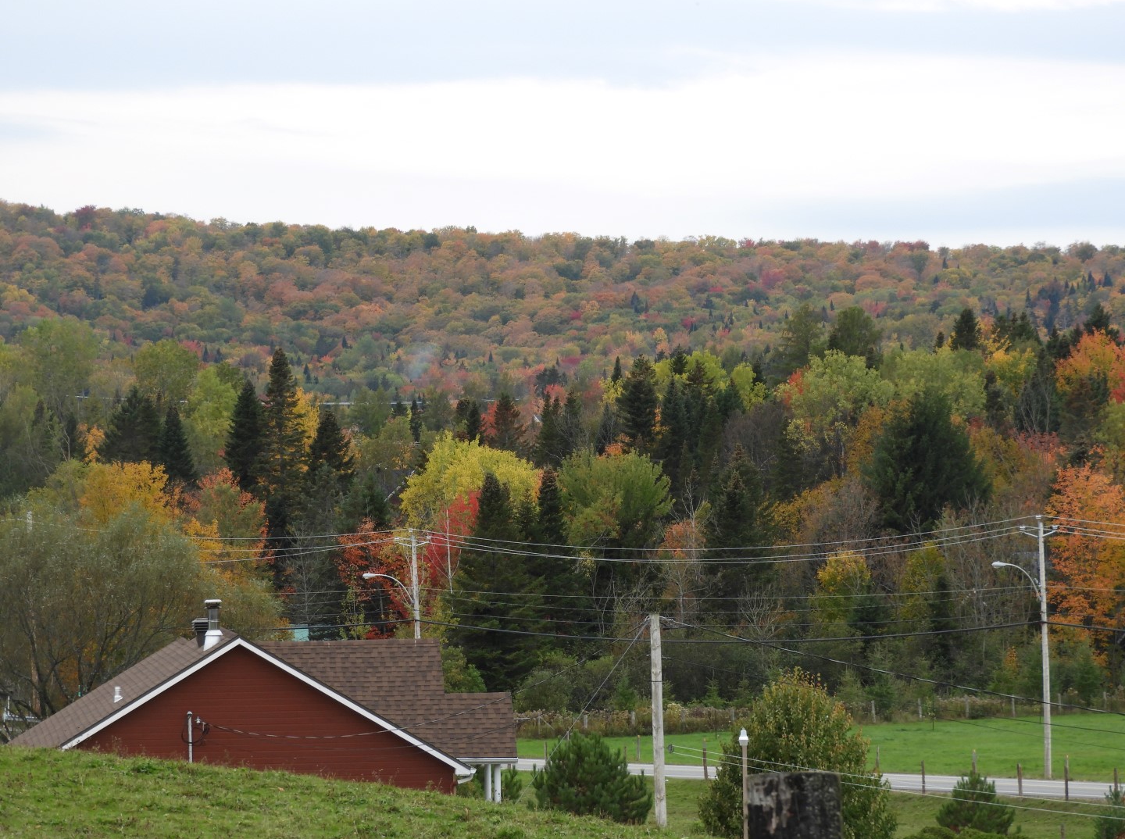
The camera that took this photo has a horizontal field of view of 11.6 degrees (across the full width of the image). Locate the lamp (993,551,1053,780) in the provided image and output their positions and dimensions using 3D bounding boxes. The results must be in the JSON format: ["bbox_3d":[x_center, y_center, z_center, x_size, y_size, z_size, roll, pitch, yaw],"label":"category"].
[{"bbox_3d":[17.846,9.583,214.000,2.600,8.800,0.450,0,-1,-42],"label":"lamp"}]

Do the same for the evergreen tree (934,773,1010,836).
[{"bbox_3d":[10.974,10.275,146.987,2.120,1.818,2.120,-1,-1,0],"label":"evergreen tree"}]

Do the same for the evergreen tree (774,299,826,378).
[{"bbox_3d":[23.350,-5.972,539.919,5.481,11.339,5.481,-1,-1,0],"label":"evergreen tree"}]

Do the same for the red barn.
[{"bbox_3d":[-5.026,5.540,90.592,8.168,5.297,11.200,-1,-1,-6],"label":"red barn"}]

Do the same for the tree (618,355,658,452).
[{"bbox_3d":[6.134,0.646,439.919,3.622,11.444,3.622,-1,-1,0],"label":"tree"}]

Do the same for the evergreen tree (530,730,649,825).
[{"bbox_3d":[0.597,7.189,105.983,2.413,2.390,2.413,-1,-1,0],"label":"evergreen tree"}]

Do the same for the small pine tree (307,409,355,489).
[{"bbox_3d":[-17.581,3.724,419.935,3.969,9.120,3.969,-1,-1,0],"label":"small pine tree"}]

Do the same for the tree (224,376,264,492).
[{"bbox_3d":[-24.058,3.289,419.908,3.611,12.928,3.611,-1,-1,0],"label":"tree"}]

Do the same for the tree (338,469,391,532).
[{"bbox_3d":[-13.244,7.576,370.000,3.700,8.500,3.700,-1,-1,0],"label":"tree"}]

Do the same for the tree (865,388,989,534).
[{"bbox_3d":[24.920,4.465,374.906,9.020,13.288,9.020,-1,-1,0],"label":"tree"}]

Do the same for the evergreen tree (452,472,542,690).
[{"bbox_3d":[-3.508,8.840,300.000,4.900,12.000,4.900,-1,-1,0],"label":"evergreen tree"}]

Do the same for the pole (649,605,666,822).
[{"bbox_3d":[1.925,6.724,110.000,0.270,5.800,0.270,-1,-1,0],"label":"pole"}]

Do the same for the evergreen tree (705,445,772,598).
[{"bbox_3d":[10.818,7.346,340.000,4.400,11.500,4.400,-1,-1,0],"label":"evergreen tree"}]

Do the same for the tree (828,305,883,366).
[{"bbox_3d":[28.563,-4.375,540.000,5.700,13.500,5.700,-1,-1,0],"label":"tree"}]

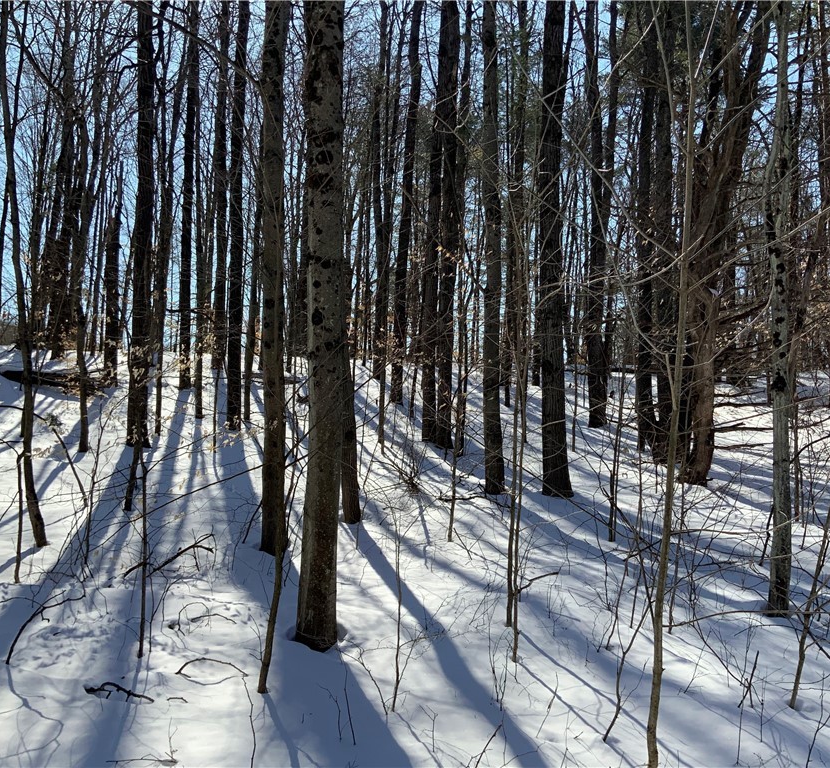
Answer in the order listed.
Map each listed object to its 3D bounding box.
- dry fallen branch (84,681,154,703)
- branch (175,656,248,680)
[{"bbox_3d":[-1.590,1.646,4.600,0.385,0.085,0.110,1,-2,12],"label":"dry fallen branch"},{"bbox_3d":[-1.186,1.652,5.000,0.420,0.100,0.090,1,-2,3],"label":"branch"}]

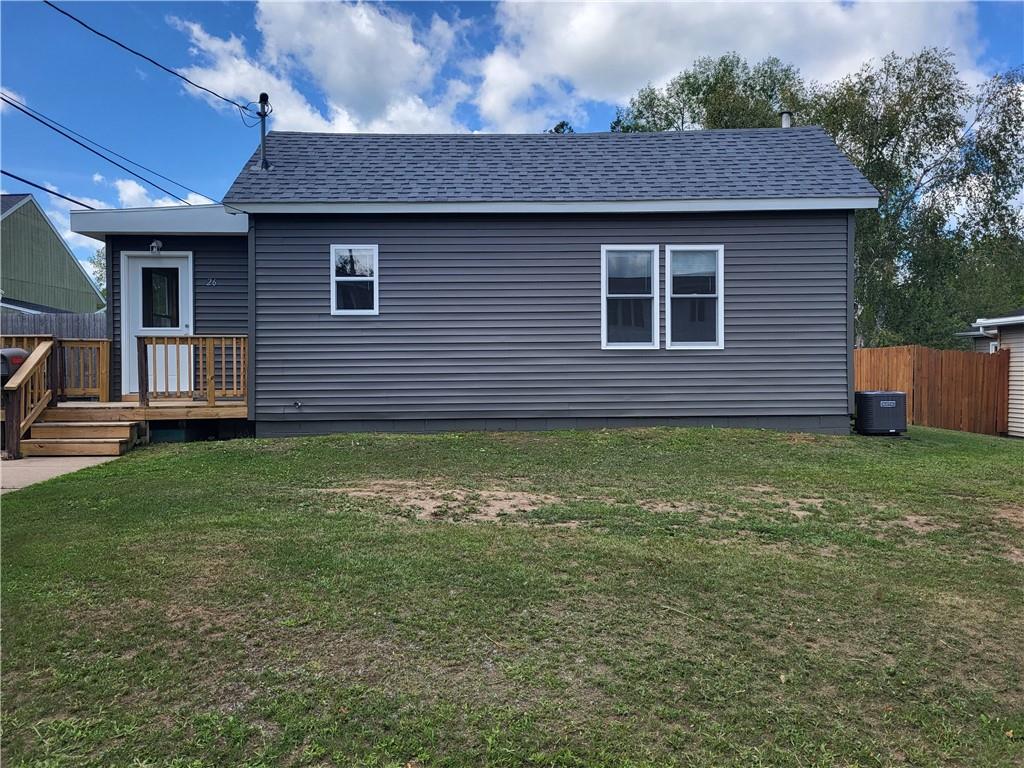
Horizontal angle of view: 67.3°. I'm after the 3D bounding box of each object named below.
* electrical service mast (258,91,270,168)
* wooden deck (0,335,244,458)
[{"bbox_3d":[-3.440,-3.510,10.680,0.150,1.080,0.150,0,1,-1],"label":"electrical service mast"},{"bbox_3d":[-5.130,0.120,10.380,3.380,1.530,1.780,0,1,-1],"label":"wooden deck"}]

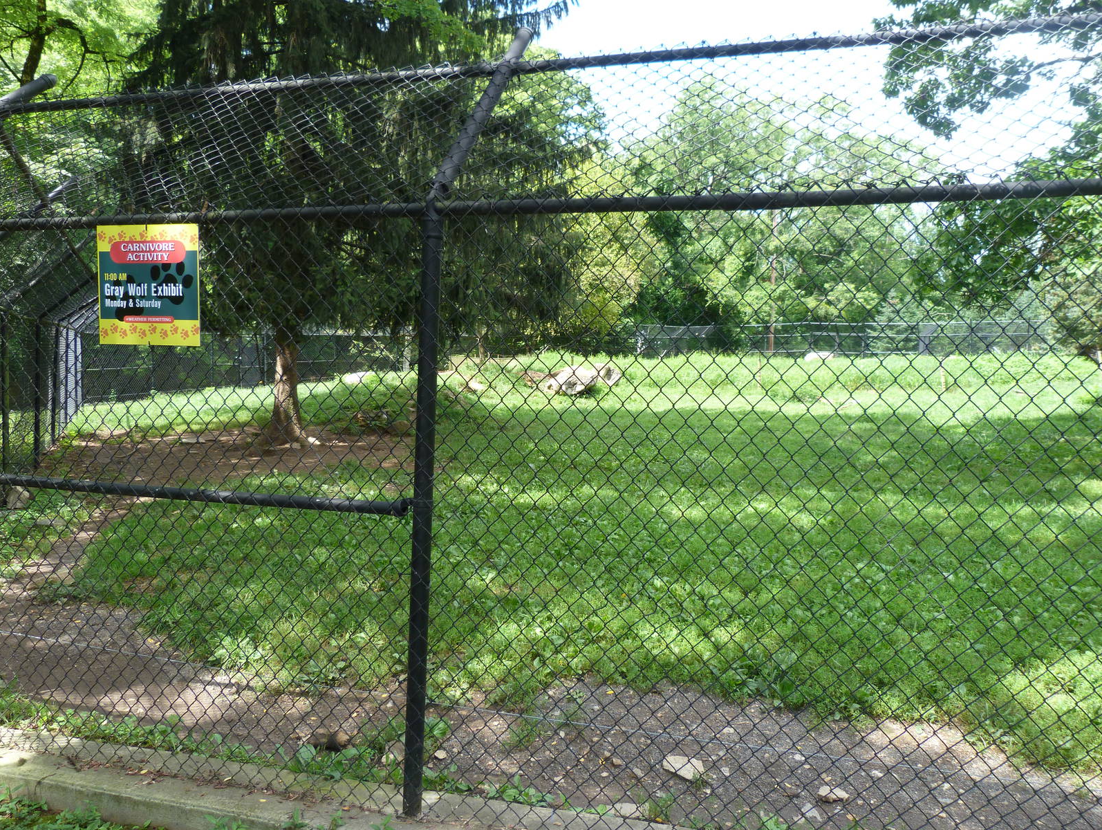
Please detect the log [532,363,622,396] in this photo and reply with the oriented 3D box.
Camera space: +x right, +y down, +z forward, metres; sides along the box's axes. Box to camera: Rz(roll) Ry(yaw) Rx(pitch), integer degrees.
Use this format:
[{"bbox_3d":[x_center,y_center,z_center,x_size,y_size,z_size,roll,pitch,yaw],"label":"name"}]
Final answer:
[{"bbox_3d":[0.782,-1.087,24.500,2.500,0.930,1.250,1,2,-14],"label":"log"}]

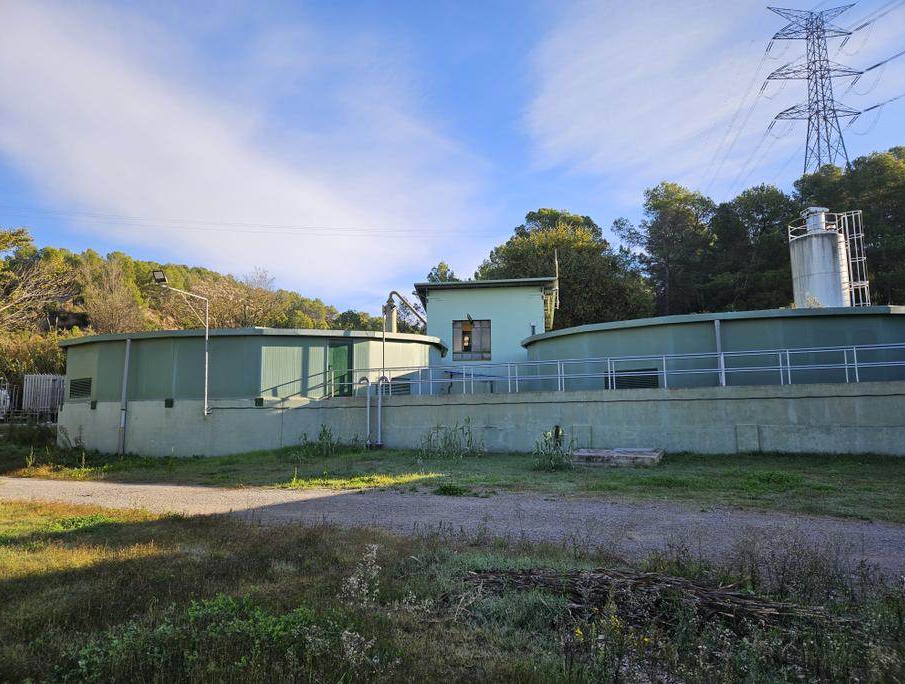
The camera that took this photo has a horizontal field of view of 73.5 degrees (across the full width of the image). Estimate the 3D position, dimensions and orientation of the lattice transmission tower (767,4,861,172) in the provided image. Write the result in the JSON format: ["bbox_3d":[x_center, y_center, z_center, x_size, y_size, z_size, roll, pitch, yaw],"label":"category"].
[{"bbox_3d":[65.061,-42.183,106.319,16.200,37.000,6.800,-1,-7,6],"label":"lattice transmission tower"}]

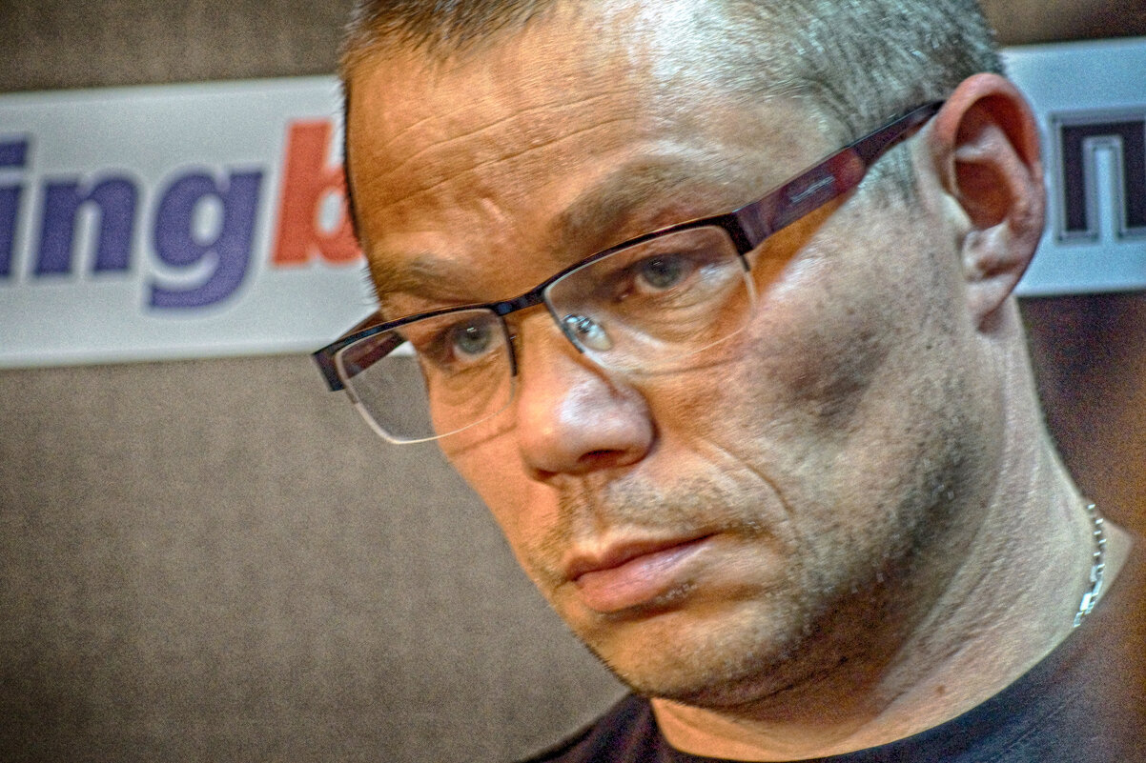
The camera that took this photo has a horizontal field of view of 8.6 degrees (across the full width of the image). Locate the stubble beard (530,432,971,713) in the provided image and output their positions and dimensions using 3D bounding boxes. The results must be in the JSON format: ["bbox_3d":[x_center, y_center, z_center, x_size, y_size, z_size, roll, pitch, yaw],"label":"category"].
[{"bbox_3d":[0.039,0.054,2.149,0.134,0.079,0.094,-20,-1,33],"label":"stubble beard"}]

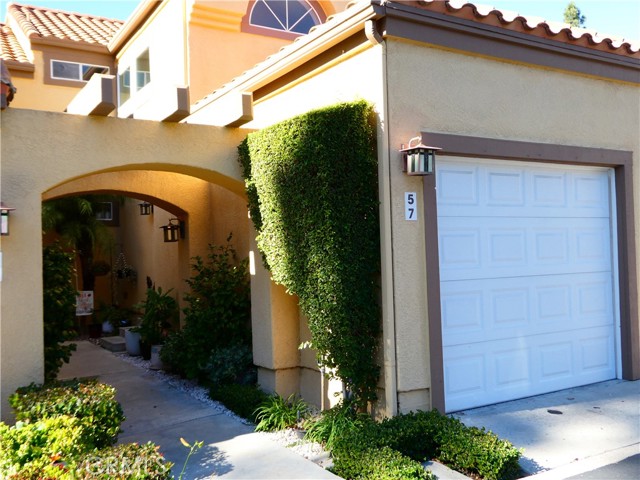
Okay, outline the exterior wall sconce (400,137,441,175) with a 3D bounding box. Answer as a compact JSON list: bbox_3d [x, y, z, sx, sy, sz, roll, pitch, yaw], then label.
[{"bbox_3d":[0.779,-0.624,4.757,0.230,0.300,0.270,-1,-1,-30],"label":"exterior wall sconce"}]

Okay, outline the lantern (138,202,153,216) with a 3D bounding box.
[{"bbox_3d":[-3.255,-0.598,11.400,0.280,0.310,0.230,-1,-1,-30],"label":"lantern"}]

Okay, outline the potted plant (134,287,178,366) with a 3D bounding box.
[{"bbox_3d":[-2.022,1.082,7.544,0.500,0.970,0.500,-1,-1,-30],"label":"potted plant"}]

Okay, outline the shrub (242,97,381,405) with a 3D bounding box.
[{"bbox_3d":[-0.091,0.218,5.267,0.596,2.571,1.421,-1,-2,-31],"label":"shrub"}]

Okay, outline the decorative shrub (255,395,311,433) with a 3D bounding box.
[{"bbox_3d":[-0.311,1.380,5.119,0.420,0.250,0.420,-1,-1,-30],"label":"decorative shrub"}]

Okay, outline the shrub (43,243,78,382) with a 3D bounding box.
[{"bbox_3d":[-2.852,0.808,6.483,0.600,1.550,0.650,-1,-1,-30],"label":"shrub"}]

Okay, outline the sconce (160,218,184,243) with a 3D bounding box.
[{"bbox_3d":[-1.961,-0.126,8.100,0.280,0.310,0.230,-1,-1,-30],"label":"sconce"}]

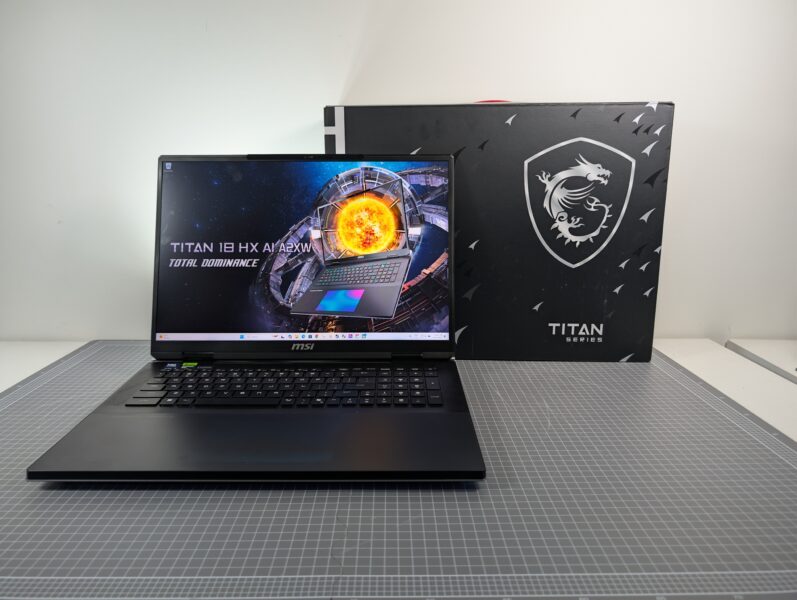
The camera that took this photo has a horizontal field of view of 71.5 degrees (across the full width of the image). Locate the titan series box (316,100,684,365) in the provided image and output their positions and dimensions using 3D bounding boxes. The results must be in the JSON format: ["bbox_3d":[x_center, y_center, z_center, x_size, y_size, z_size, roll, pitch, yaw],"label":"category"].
[{"bbox_3d":[0.138,-0.097,0.845,0.475,0.367,0.097,0,12,4],"label":"titan series box"}]

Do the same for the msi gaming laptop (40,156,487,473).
[{"bbox_3d":[-0.126,-0.013,0.625,0.404,0.299,0.339,0,12,0],"label":"msi gaming laptop"}]

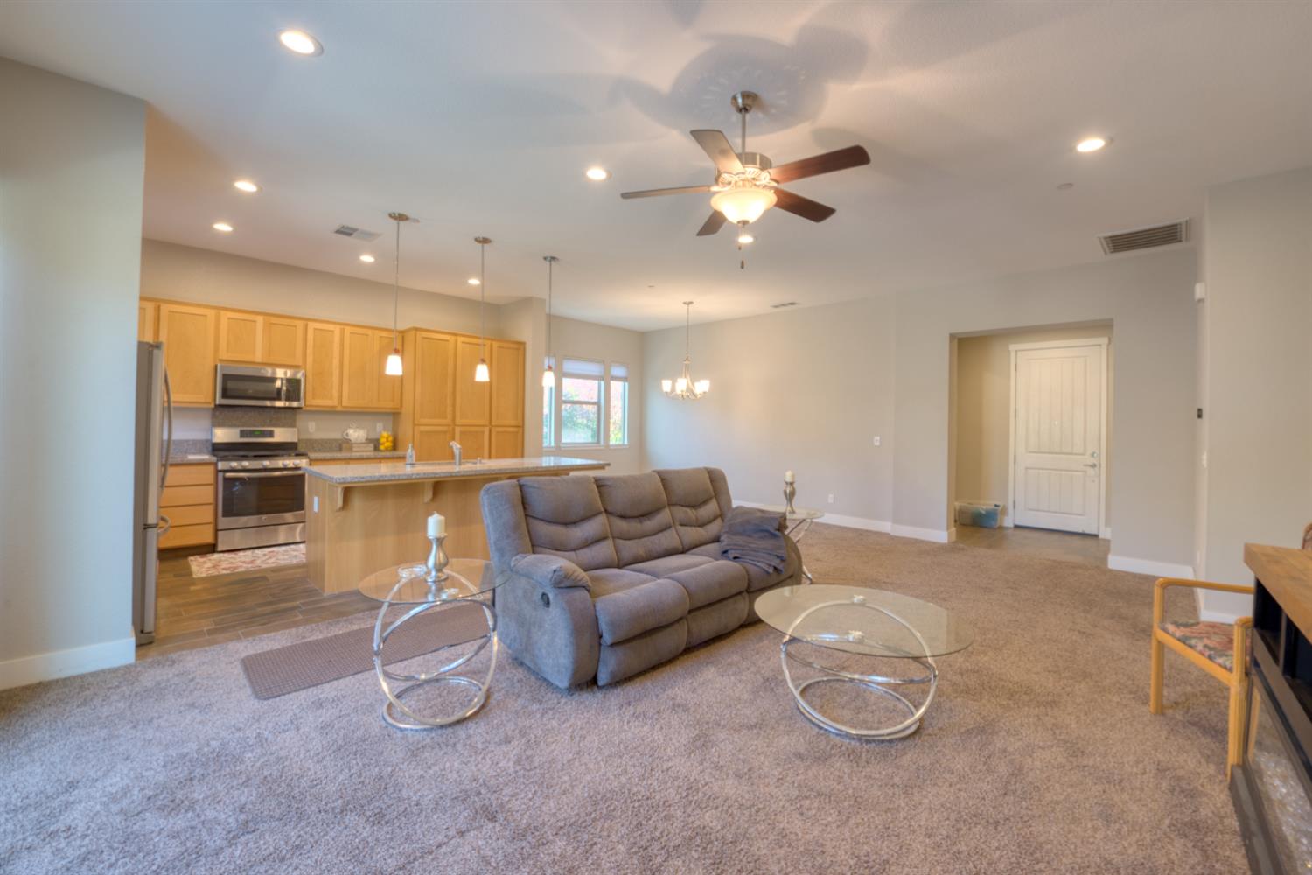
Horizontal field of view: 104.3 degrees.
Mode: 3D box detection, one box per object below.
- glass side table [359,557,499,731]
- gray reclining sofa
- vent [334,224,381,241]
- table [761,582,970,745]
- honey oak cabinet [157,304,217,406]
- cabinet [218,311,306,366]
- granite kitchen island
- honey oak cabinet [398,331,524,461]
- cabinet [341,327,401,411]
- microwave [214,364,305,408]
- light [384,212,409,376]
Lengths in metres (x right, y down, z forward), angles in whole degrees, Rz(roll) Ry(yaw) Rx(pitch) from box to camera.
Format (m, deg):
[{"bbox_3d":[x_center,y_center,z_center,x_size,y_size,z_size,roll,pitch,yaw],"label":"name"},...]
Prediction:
[{"bbox_3d":[-1.002,0.942,2.347,0.650,0.590,0.650,1,1,0],"label":"glass side table"},{"bbox_3d":[0.044,0.729,3.488,2.120,0.970,1.000,0,1,-43],"label":"gray reclining sofa"},{"bbox_3d":[-2.780,-1.889,4.767,0.340,0.030,0.265,0,2,-44],"label":"vent"},{"bbox_3d":[0.912,1.020,2.321,0.900,0.435,0.900,1,1,45],"label":"table"},{"bbox_3d":[-4.662,-0.798,5.072,0.425,0.990,0.330,0,2,-44],"label":"honey oak cabinet"},{"bbox_3d":[-4.237,-1.032,5.480,0.750,0.525,0.330,0,2,-44],"label":"cabinet"},{"bbox_3d":[-1.693,0.720,4.751,0.930,0.915,2.520,1,1,45],"label":"granite kitchen island"},{"bbox_3d":[-2.673,-0.106,7.016,0.650,2.490,1.540,1,1,45],"label":"honey oak cabinet"},{"bbox_3d":[-3.567,-0.827,6.339,0.330,1.030,0.680,1,1,45],"label":"cabinet"},{"bbox_3d":[-4.296,-0.540,5.533,0.410,0.410,0.755,1,1,45],"label":"microwave"},{"bbox_3d":[-2.217,-1.204,4.383,0.150,1.360,0.150,1,1,45],"label":"light"}]

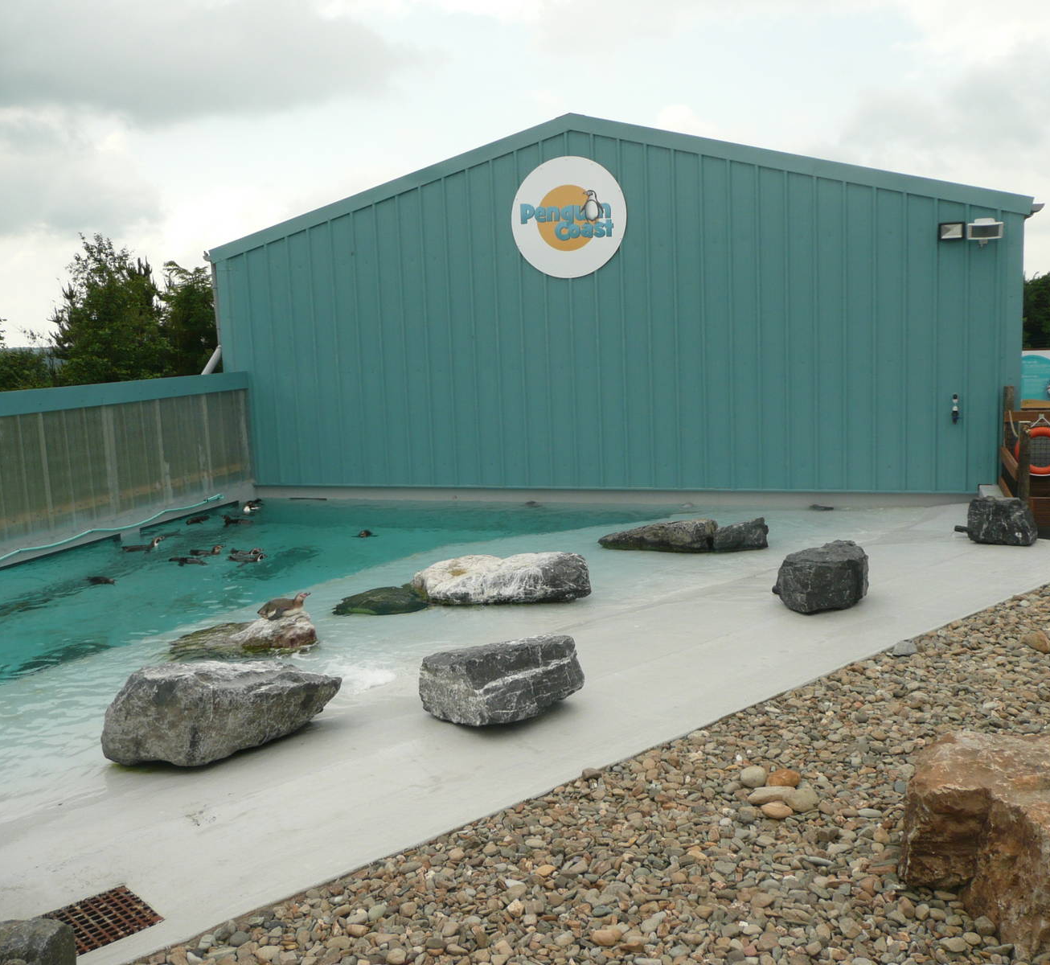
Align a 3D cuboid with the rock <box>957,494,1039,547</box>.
[{"bbox_3d":[4.529,0.362,10.278,0.618,0.443,0.464,-6,8,-24],"label":"rock"}]

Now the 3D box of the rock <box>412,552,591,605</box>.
[{"bbox_3d":[-0.197,0.821,9.311,1.514,0.381,0.700,-1,8,8],"label":"rock"}]

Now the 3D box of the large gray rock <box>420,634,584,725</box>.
[{"bbox_3d":[-0.132,1.102,6.297,0.800,0.355,0.480,-8,10,-37],"label":"large gray rock"}]

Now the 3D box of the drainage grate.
[{"bbox_3d":[-1.613,1.661,4.021,0.400,0.040,0.362,-9,10,-43],"label":"drainage grate"}]

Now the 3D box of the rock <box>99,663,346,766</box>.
[{"bbox_3d":[-1.627,1.209,5.889,1.180,0.400,0.540,-4,8,-13],"label":"rock"}]

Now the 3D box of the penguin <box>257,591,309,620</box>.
[{"bbox_3d":[-1.840,0.938,8.189,0.417,0.216,0.196,-4,8,-12],"label":"penguin"}]

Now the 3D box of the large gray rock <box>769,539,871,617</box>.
[{"bbox_3d":[2.203,0.707,8.080,0.662,0.501,0.563,-2,8,5],"label":"large gray rock"}]

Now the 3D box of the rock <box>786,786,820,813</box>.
[{"bbox_3d":[1.154,1.314,4.468,0.131,0.094,0.111,-4,8,-12],"label":"rock"}]

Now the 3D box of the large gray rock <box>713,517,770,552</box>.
[{"bbox_3d":[2.187,0.517,10.834,0.500,0.280,0.350,-2,8,3],"label":"large gray rock"}]

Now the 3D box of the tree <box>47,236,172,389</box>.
[{"bbox_3d":[-7.692,-2.299,20.141,2.400,4.570,2.400,0,8,18],"label":"tree"}]

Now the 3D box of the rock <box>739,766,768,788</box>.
[{"bbox_3d":[0.997,1.280,4.712,0.110,0.080,0.085,-2,8,0],"label":"rock"}]

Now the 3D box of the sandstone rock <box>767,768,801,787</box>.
[{"bbox_3d":[1.126,1.292,4.690,0.145,0.080,0.109,-4,8,-12],"label":"sandstone rock"}]

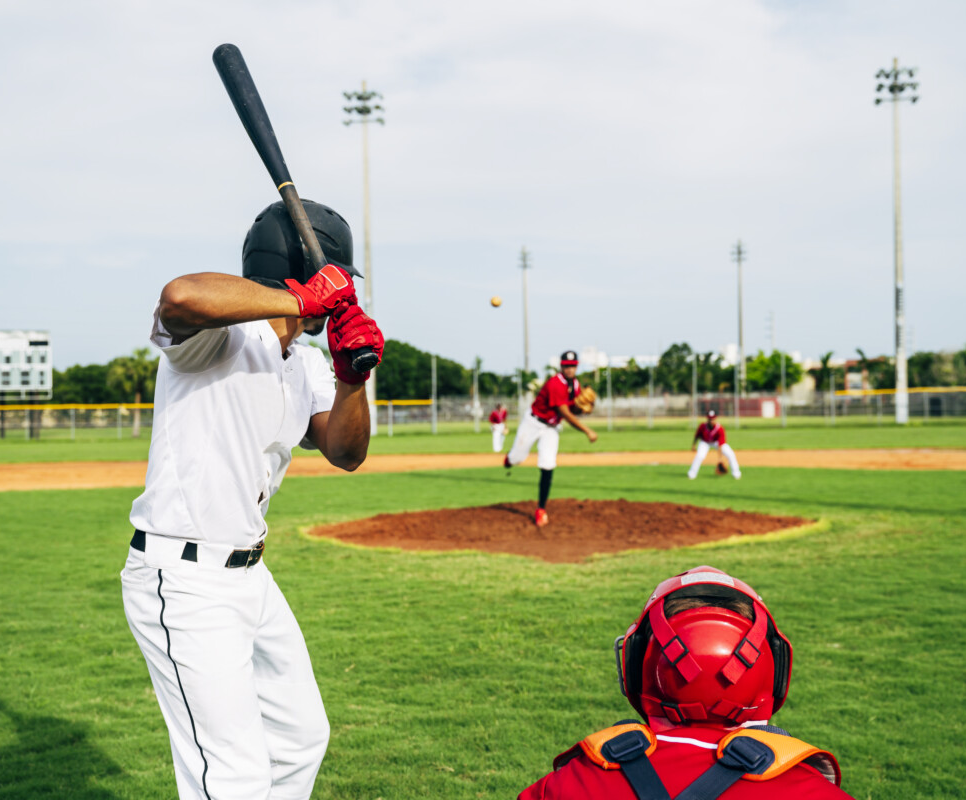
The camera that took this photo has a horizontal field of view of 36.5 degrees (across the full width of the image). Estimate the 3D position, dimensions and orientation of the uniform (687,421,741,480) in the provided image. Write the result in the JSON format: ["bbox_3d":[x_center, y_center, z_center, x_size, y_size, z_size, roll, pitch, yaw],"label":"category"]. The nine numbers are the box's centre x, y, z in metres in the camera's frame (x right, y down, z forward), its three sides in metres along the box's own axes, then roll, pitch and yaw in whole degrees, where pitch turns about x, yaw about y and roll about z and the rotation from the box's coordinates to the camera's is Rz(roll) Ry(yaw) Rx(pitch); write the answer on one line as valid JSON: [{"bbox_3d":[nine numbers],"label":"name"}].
[{"bbox_3d":[4.262,0.939,27.000,0.960,1.080,0.700,-1,-1,7],"label":"uniform"}]

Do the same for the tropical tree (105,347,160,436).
[{"bbox_3d":[-21.263,-0.506,90.000,3.437,5.554,3.400,-1,0,-13],"label":"tropical tree"}]

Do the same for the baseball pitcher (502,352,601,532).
[{"bbox_3d":[0.667,0.381,14.500,0.850,1.670,1.100,-1,-1,-6],"label":"baseball pitcher"}]

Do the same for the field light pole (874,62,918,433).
[{"bbox_3d":[25.214,-9.619,89.000,2.400,22.100,1.600,-1,-1,14],"label":"field light pole"}]

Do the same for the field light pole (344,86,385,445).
[{"bbox_3d":[-7.167,-8.873,91.000,2.400,21.800,1.600,-1,-1,-6],"label":"field light pole"}]

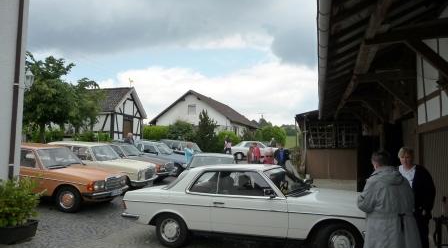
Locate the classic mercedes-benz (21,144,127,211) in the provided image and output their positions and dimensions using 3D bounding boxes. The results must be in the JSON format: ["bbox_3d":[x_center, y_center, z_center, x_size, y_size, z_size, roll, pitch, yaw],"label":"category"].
[{"bbox_3d":[-4.994,1.316,9.915,4.720,1.440,1.790,3,-3,17],"label":"classic mercedes-benz"}]

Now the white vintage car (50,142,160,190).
[{"bbox_3d":[-4.583,1.374,12.089,4.690,1.440,1.780,3,-3,15],"label":"white vintage car"}]

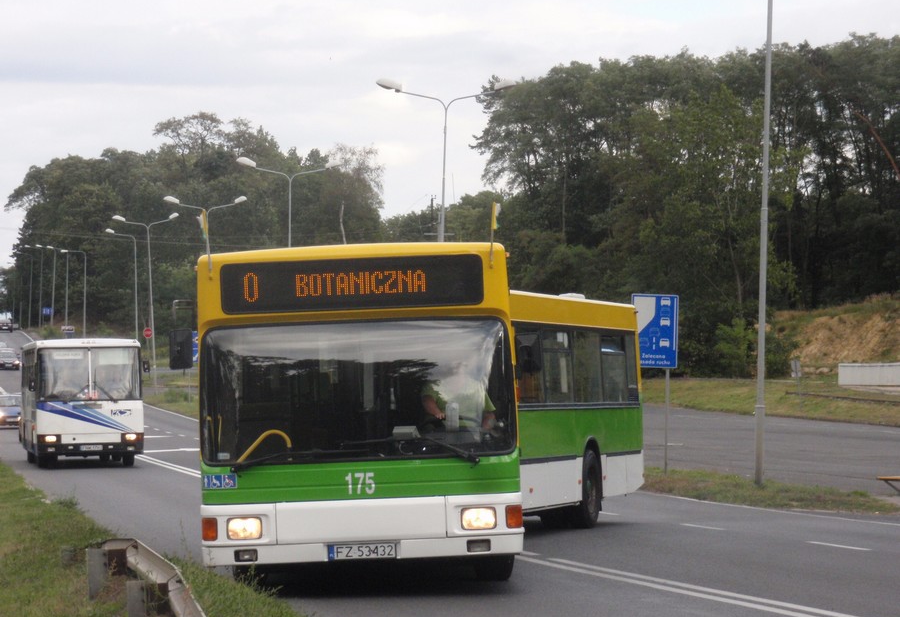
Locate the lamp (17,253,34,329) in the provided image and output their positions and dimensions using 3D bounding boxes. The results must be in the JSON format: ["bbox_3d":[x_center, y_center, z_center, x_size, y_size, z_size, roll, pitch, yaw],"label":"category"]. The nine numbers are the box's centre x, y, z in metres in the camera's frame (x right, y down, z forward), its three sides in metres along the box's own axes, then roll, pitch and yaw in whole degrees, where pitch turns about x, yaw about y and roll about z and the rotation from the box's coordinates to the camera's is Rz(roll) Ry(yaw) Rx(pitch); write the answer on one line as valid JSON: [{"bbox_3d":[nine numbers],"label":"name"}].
[{"bbox_3d":[-52.235,-2.225,383.000,1.950,9.300,0.320,1,-1,-10],"label":"lamp"}]

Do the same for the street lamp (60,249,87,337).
[{"bbox_3d":[-29.928,0.090,248.000,1.950,9.400,0.320,1,-1,-10],"label":"street lamp"}]

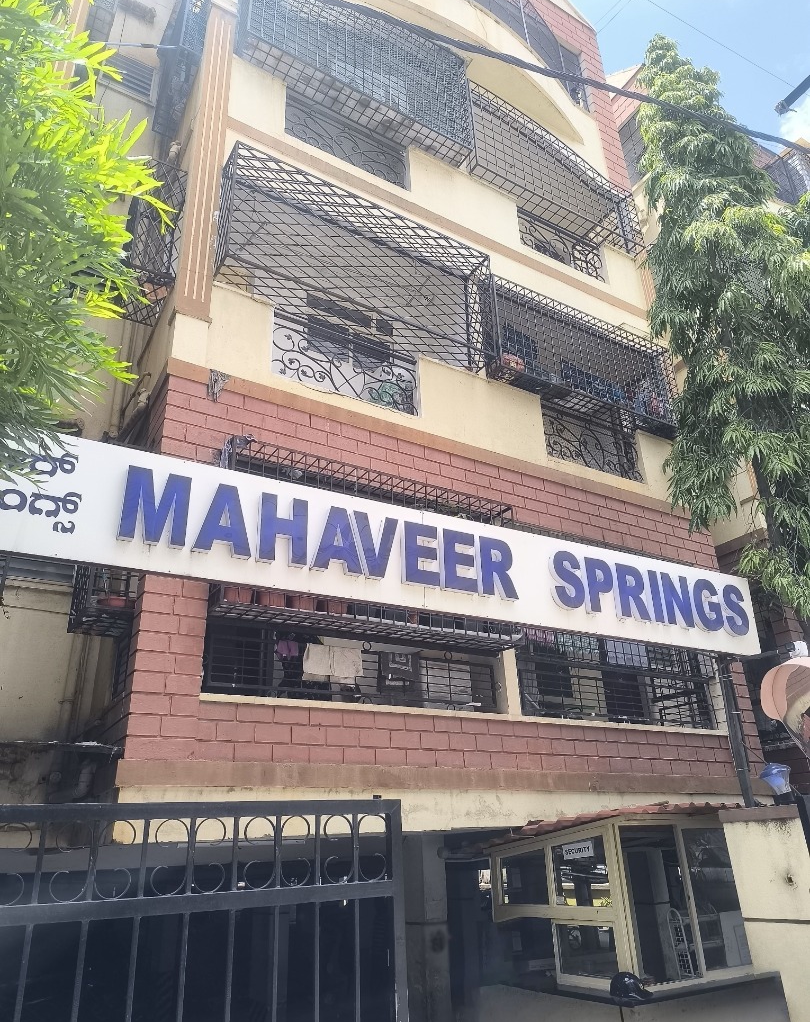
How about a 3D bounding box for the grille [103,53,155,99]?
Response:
[{"bbox_3d":[-3.378,-5.364,8.841,0.540,0.575,0.100,13,-28,-29],"label":"grille"}]

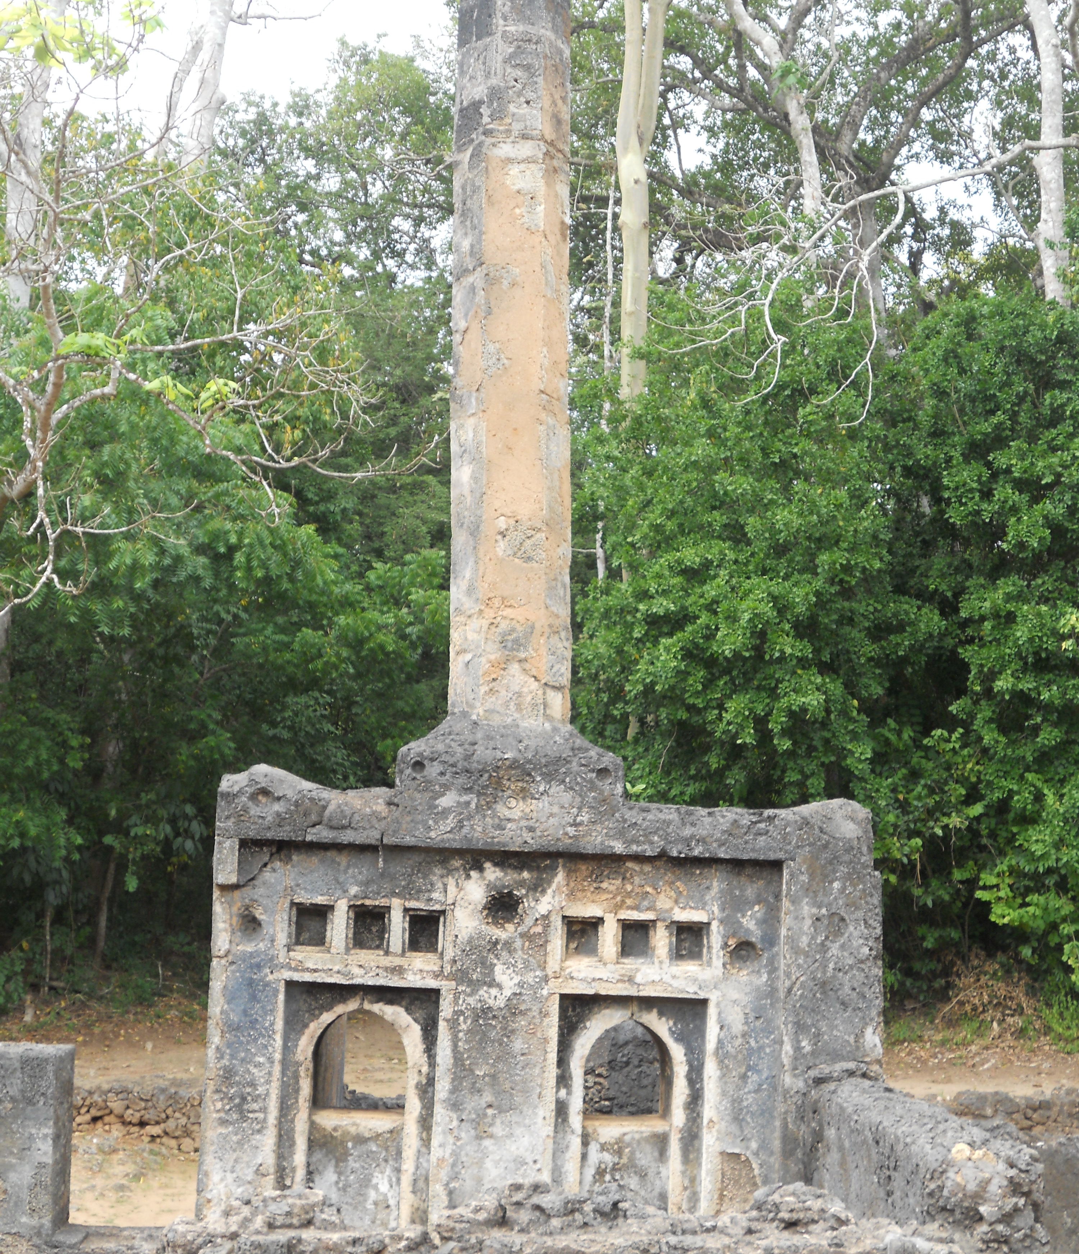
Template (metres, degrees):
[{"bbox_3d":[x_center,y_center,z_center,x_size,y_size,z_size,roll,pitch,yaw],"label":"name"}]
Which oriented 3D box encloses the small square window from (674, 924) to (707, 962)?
[{"bbox_3d":[0.672,1.421,8.592,0.137,0.163,0.130,3,-9,-2],"label":"small square window"}]

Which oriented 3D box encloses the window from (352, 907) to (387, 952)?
[{"bbox_3d":[-0.758,1.353,8.540,0.149,0.191,0.130,3,-9,-2],"label":"window"}]

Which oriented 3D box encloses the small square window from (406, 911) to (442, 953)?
[{"bbox_3d":[-0.517,1.367,8.549,0.146,0.177,0.130,3,-9,-2],"label":"small square window"}]

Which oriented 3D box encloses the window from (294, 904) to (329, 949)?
[{"bbox_3d":[-1.013,1.337,8.532,0.154,0.181,0.130,3,-9,-2],"label":"window"}]

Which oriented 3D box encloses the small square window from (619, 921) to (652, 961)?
[{"bbox_3d":[0.425,1.410,8.583,0.146,0.173,0.130,3,-9,-2],"label":"small square window"}]

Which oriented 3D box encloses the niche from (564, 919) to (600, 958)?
[{"bbox_3d":[0.187,1.399,8.575,0.149,0.172,0.130,3,-9,-2],"label":"niche"}]

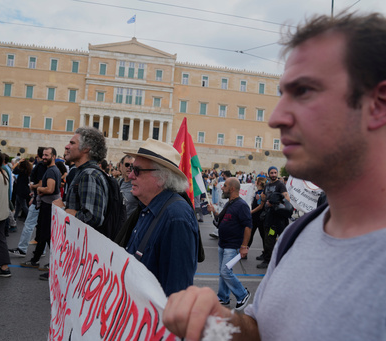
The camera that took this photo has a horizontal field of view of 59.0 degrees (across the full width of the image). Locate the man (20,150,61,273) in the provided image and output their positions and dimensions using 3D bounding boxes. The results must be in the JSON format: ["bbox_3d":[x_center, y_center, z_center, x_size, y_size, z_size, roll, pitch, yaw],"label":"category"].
[{"bbox_3d":[-2.210,0.570,5.000,0.600,1.750,0.520,5,-2,-19],"label":"man"}]

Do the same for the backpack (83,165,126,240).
[{"bbox_3d":[-0.600,0.260,2.420,0.250,0.500,0.320,5,-2,-21],"label":"backpack"}]

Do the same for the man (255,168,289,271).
[{"bbox_3d":[1.430,0.830,6.100,0.500,1.790,0.580,6,-3,-44],"label":"man"}]

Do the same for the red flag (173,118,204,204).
[{"bbox_3d":[-0.090,-0.090,4.700,0.500,1.250,0.280,4,-2,0],"label":"red flag"}]

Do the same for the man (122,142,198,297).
[{"bbox_3d":[-0.170,0.660,1.700,0.460,1.670,0.530,5,-2,-23],"label":"man"}]

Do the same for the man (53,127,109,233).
[{"bbox_3d":[-0.780,0.580,2.340,0.500,1.770,0.540,5,-2,-20],"label":"man"}]

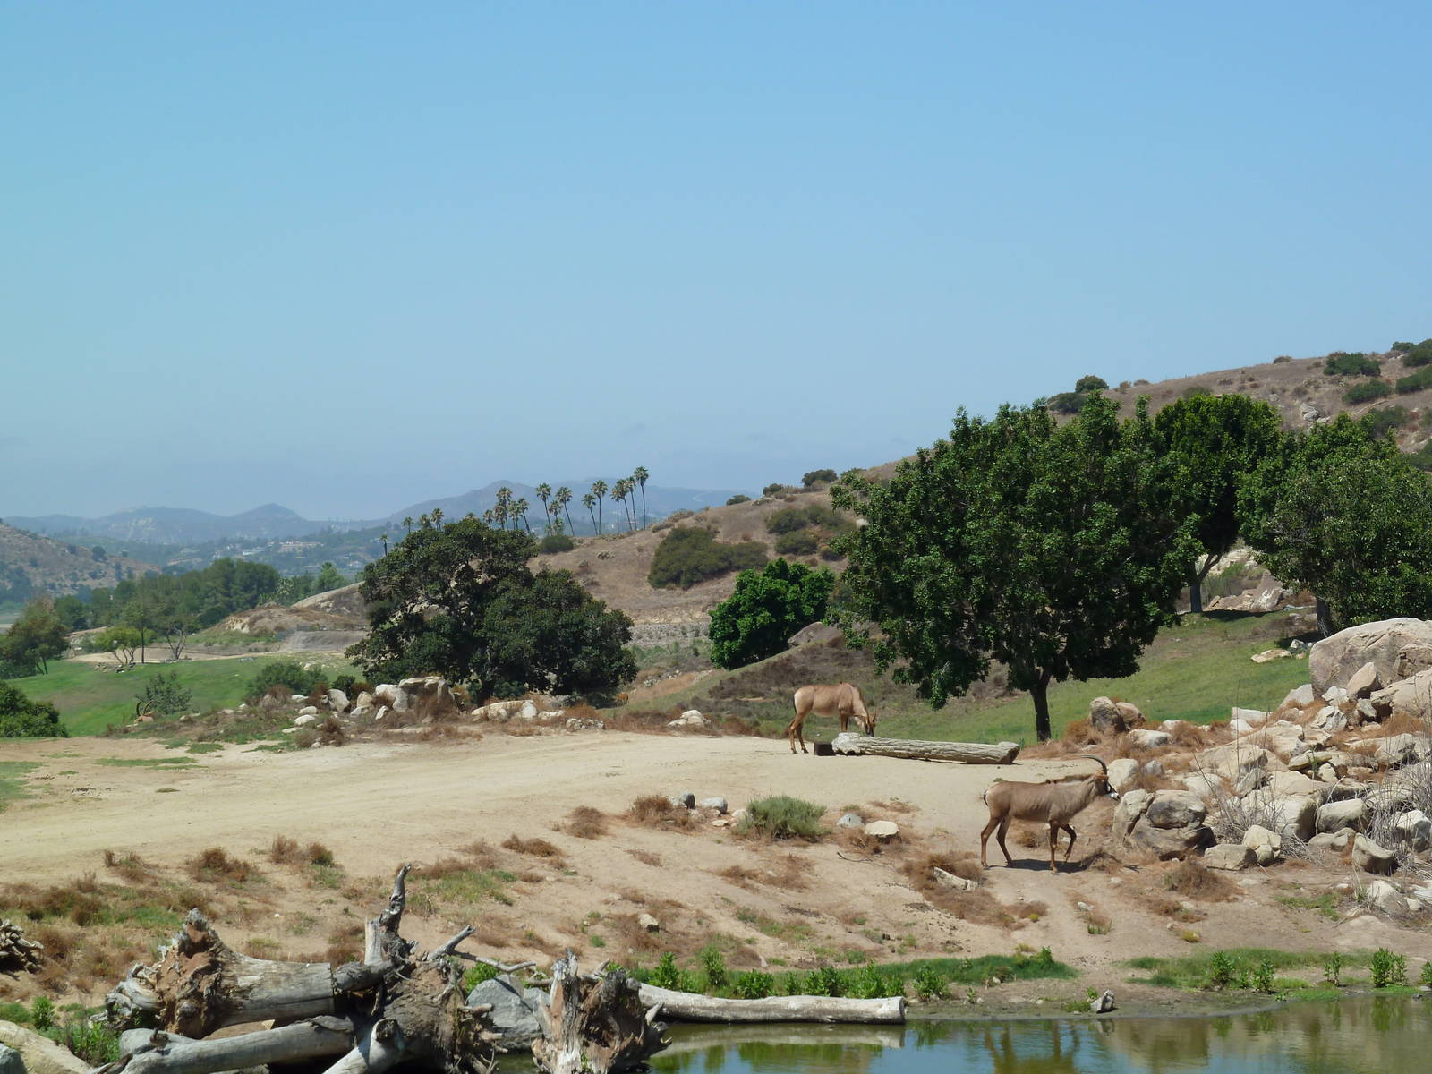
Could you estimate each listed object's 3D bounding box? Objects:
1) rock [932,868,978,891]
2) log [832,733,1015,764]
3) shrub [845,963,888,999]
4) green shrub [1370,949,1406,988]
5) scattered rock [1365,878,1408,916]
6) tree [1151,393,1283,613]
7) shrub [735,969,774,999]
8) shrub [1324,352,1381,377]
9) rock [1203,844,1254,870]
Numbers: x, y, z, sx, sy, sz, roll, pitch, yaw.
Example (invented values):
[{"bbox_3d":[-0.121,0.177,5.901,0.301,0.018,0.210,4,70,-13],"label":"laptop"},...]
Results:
[{"bbox_3d":[3.352,4.816,48.300,0.645,0.330,0.400,0,0,0],"label":"rock"},{"bbox_3d":[3.919,3.993,64.500,3.850,0.480,0.500,0,0,25],"label":"log"},{"bbox_3d":[1.935,5.706,44.000,0.530,0.500,0.500,0,0,0],"label":"shrub"},{"bbox_3d":[8.472,5.439,43.300,0.451,0.508,0.400,0,0,0],"label":"green shrub"},{"bbox_3d":[9.173,4.931,47.000,0.597,0.505,0.500,0,0,0],"label":"scattered rock"},{"bbox_3d":[15.344,-1.009,105.000,4.600,6.800,4.500,0,0,0],"label":"tree"},{"bbox_3d":[0.490,5.697,43.600,0.510,0.430,0.470,0,0,0],"label":"shrub"},{"bbox_3d":[63.035,-17.060,340.000,5.600,2.500,4.600,0,0,0],"label":"shrub"},{"bbox_3d":[7.523,4.695,50.300,0.770,0.393,0.580,0,0,0],"label":"rock"}]

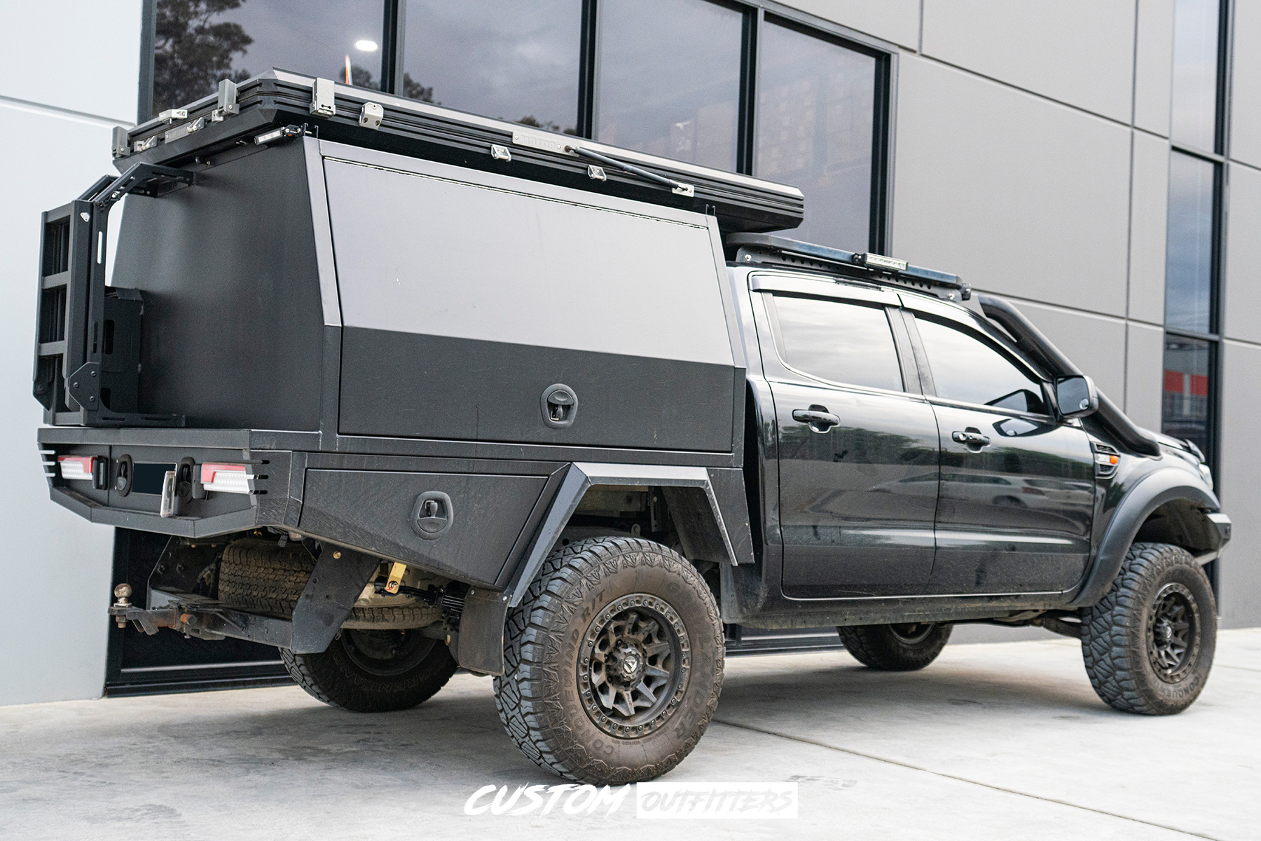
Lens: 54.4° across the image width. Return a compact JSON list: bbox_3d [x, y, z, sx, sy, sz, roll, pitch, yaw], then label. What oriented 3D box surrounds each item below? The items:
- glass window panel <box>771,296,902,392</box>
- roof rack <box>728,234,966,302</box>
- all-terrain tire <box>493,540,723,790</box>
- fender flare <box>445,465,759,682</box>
[{"bbox_3d":[0.836,-0.311,4.888,0.670,0.380,0.050,4,-22,-36],"label":"glass window panel"},{"bbox_3d":[0.638,-0.621,5.729,1.380,0.170,1.240,4,-4,-36],"label":"roof rack"},{"bbox_3d":[-0.060,0.802,4.170,0.820,0.810,0.280,4,-4,-36],"label":"all-terrain tire"},{"bbox_3d":[-0.055,0.468,4.114,1.060,0.650,0.250,4,-4,-36],"label":"fender flare"}]

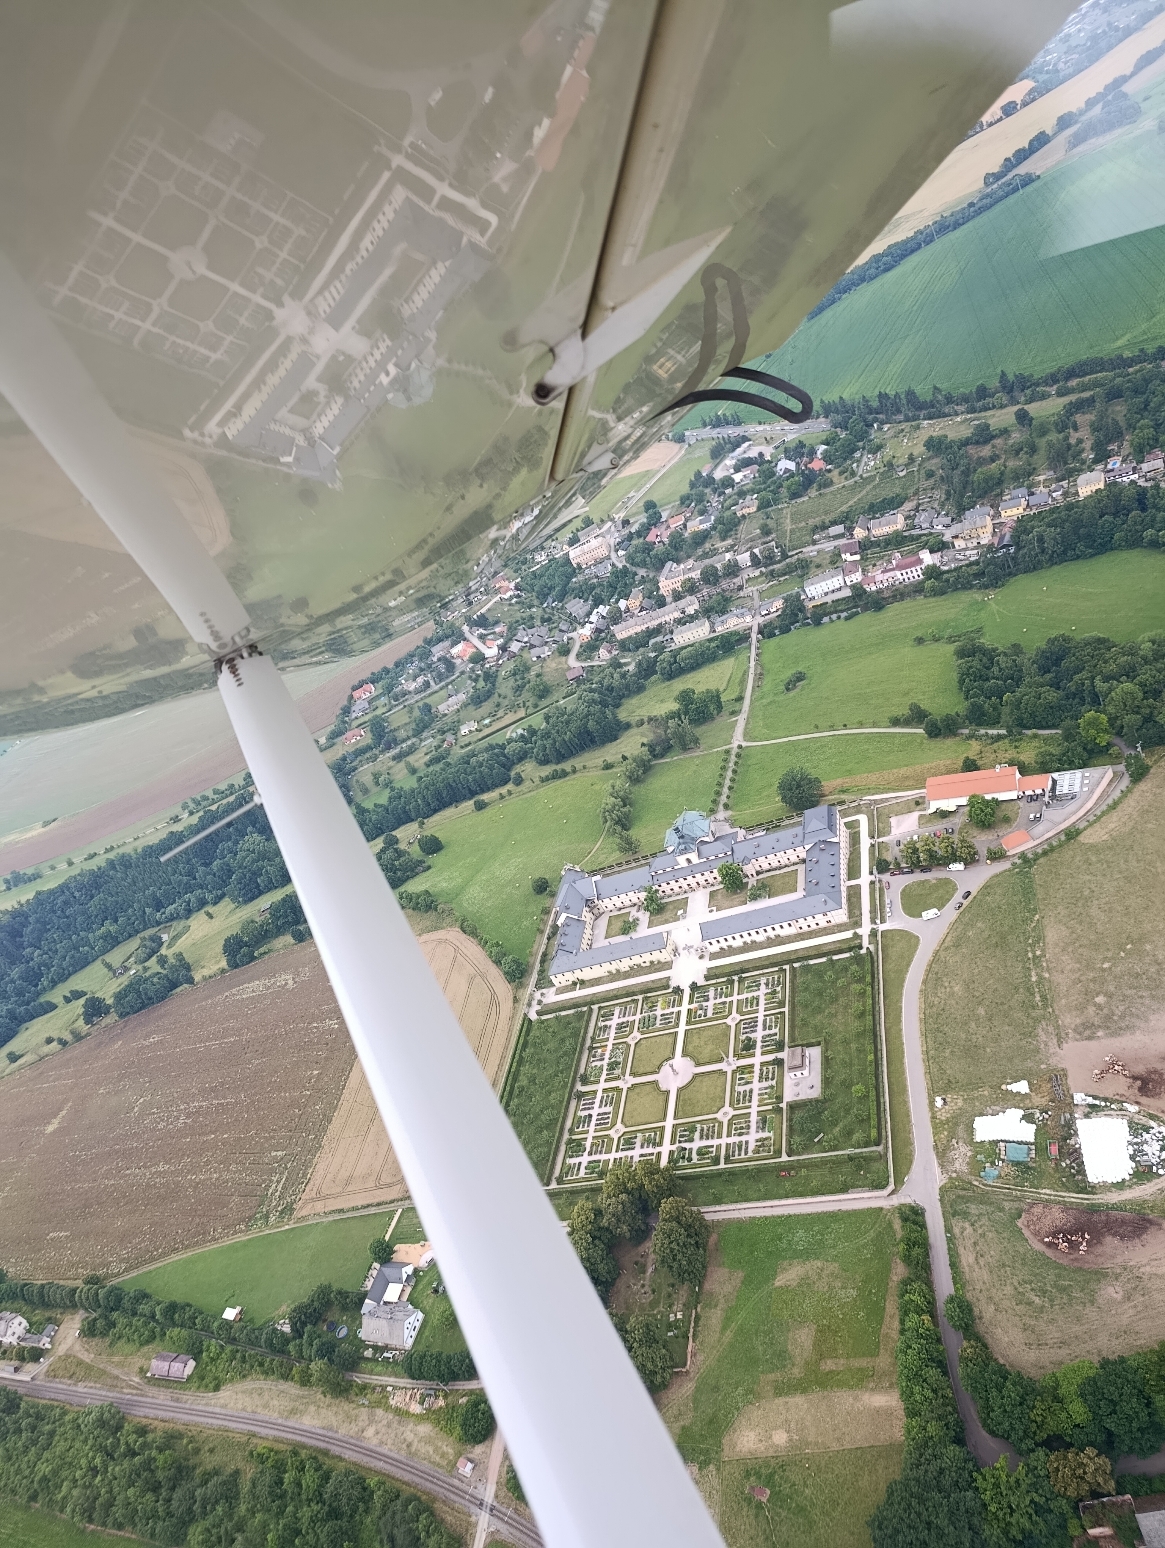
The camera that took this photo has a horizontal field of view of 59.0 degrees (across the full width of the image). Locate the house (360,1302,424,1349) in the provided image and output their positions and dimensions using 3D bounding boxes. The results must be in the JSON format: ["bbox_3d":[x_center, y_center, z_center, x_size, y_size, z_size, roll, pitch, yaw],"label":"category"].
[{"bbox_3d":[-69.431,199.724,374.350,20.520,8.280,13.230,-15,32,32],"label":"house"}]

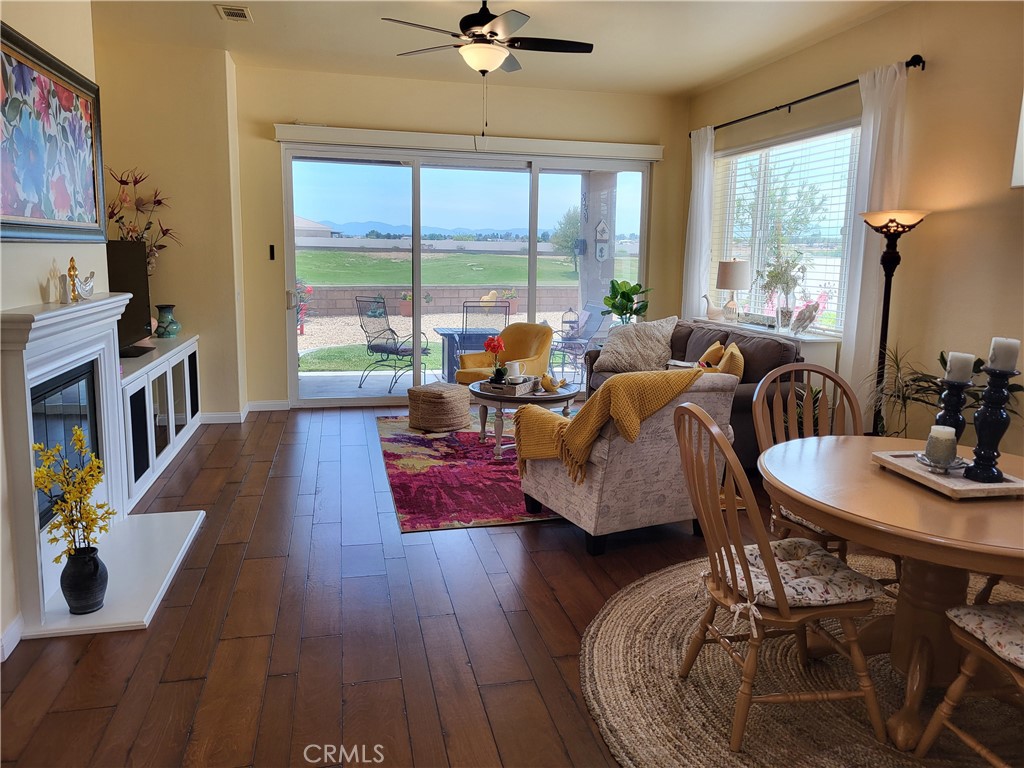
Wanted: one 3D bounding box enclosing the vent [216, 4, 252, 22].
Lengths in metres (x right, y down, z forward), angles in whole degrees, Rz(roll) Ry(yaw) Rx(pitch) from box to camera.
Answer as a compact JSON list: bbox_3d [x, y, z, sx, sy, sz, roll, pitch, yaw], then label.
[{"bbox_3d":[-1.851,-2.462,5.140,0.215,0.025,0.350,-1,10,-12],"label":"vent"}]

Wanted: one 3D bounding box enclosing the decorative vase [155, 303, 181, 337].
[{"bbox_3d":[-2.736,-0.497,6.093,0.207,0.265,0.207,-1,10,-13],"label":"decorative vase"}]

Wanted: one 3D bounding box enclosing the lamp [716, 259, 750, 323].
[{"bbox_3d":[1.845,-0.765,6.413,0.283,0.535,0.283,-1,10,-13],"label":"lamp"}]

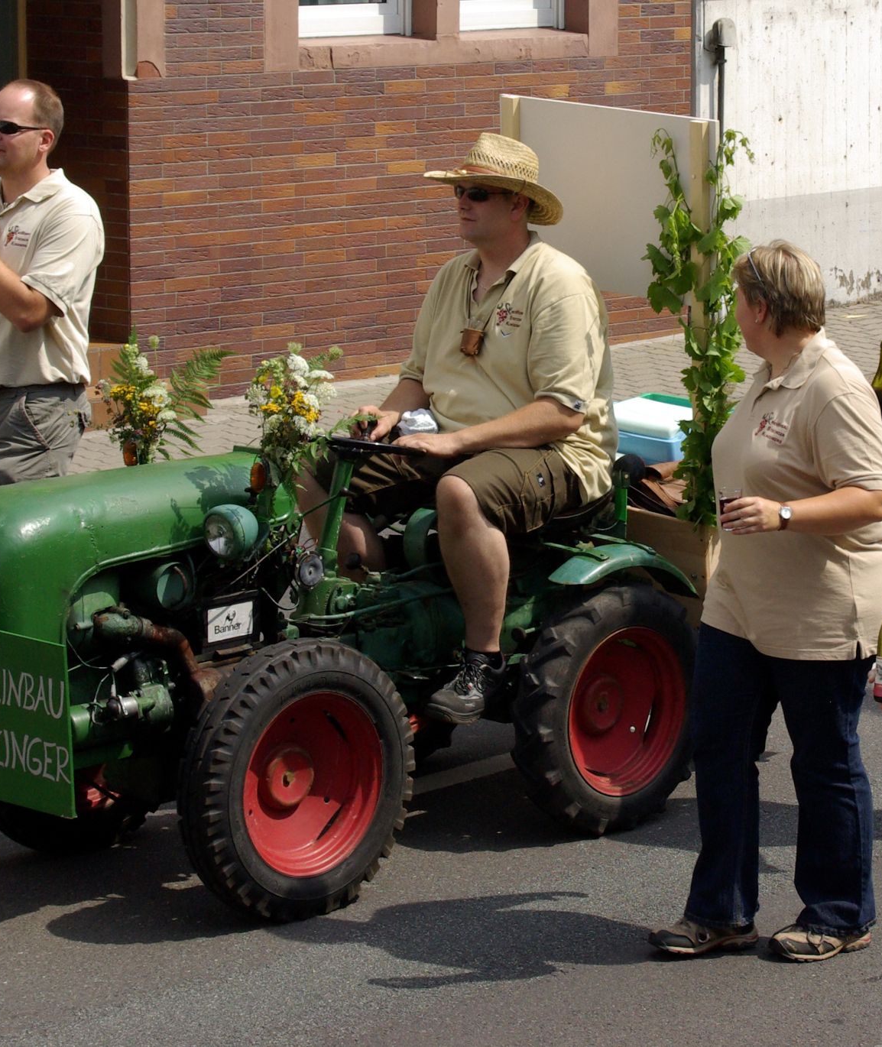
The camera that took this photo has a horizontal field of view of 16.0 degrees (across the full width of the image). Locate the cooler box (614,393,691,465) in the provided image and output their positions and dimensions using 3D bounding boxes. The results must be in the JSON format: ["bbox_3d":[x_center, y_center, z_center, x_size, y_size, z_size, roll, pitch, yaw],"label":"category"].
[{"bbox_3d":[0.637,-0.186,9.021,0.270,0.290,0.380,-10,15,-42],"label":"cooler box"}]

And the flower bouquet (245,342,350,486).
[{"bbox_3d":[-0.342,-0.260,7.450,0.230,0.360,0.250,0,11,0],"label":"flower bouquet"}]

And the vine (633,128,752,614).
[{"bbox_3d":[0.669,-0.422,8.339,0.300,1.230,0.300,-10,15,-42],"label":"vine"}]

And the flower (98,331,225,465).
[{"bbox_3d":[-0.707,-0.319,7.900,0.250,0.350,0.290,-10,15,-42],"label":"flower"}]

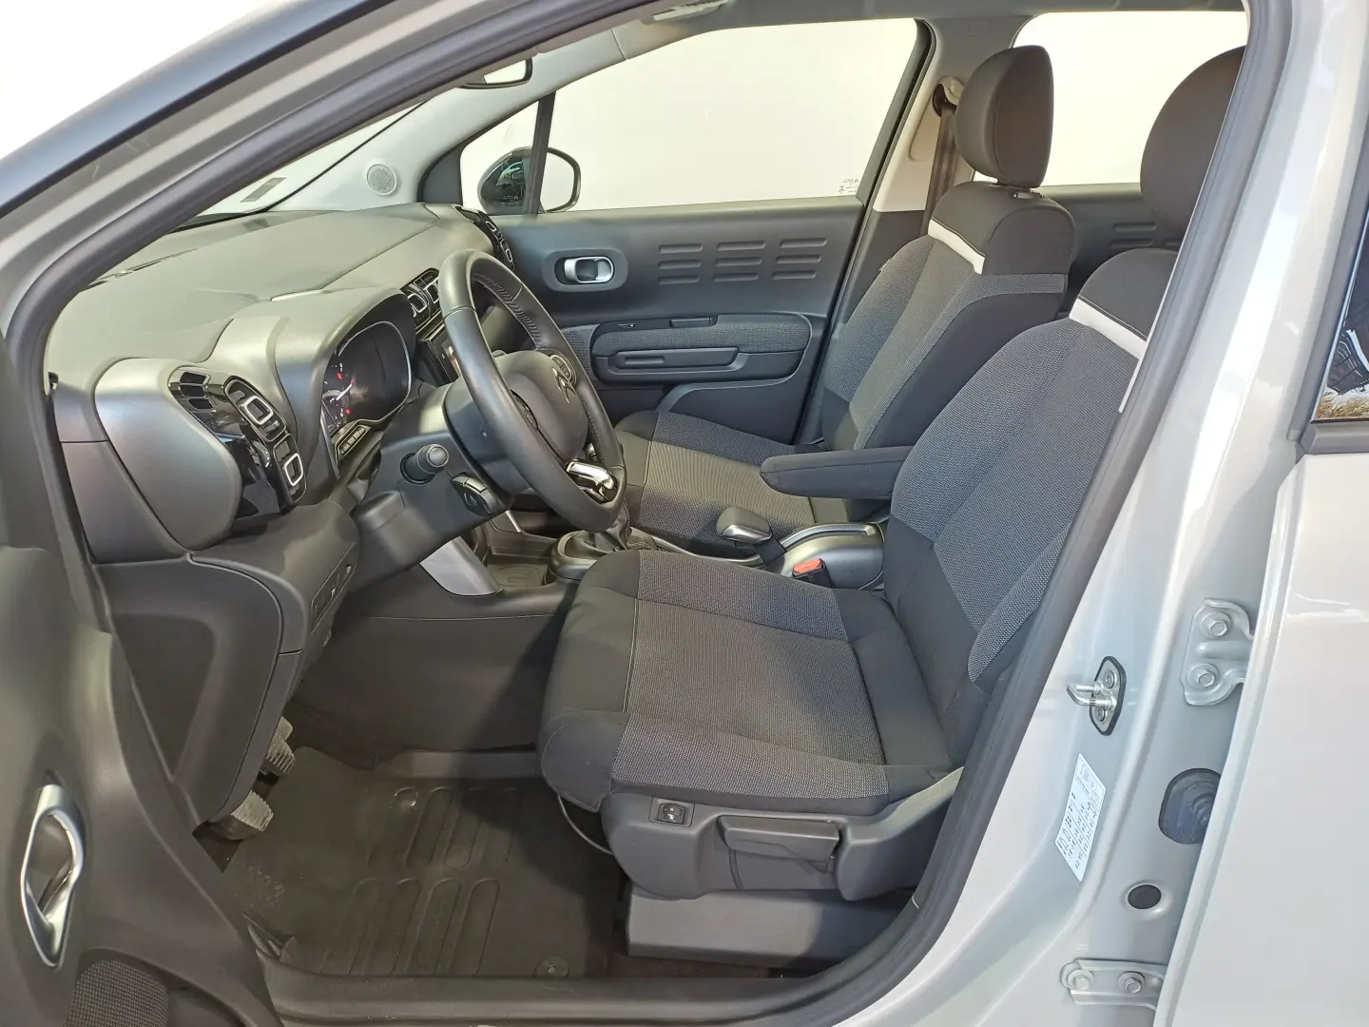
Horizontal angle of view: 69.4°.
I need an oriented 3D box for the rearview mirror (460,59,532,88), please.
[{"bbox_3d":[-0.269,-0.628,1.359,0.035,0.070,0.240,5,25,15],"label":"rearview mirror"}]

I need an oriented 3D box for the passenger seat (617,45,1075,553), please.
[{"bbox_3d":[0.224,-0.341,1.869,0.850,0.980,0.530,-1,24,1],"label":"passenger seat"}]

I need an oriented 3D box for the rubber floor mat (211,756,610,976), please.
[{"bbox_3d":[-0.386,0.499,1.461,0.640,0.040,0.460,-1,24,1],"label":"rubber floor mat"}]

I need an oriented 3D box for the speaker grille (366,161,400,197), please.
[{"bbox_3d":[-0.625,-0.692,2.046,0.070,0.070,0.015,-13,9,-24],"label":"speaker grille"}]

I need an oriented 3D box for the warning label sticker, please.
[{"bbox_3d":[0.367,0.281,0.915,0.003,0.102,0.053,4,21,-6],"label":"warning label sticker"}]

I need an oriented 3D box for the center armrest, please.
[{"bbox_3d":[0.267,-0.072,1.545,0.320,0.075,0.085,-1,24,1],"label":"center armrest"}]

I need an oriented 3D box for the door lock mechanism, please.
[{"bbox_3d":[0.346,0.157,0.853,0.042,0.075,0.038,4,21,-6],"label":"door lock mechanism"}]

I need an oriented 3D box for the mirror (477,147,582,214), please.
[{"bbox_3d":[-0.355,-0.768,2.288,0.235,0.165,0.120,-10,25,-19],"label":"mirror"}]

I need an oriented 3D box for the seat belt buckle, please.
[{"bbox_3d":[0.207,0.110,1.577,0.052,0.080,0.030,-16,23,8],"label":"seat belt buckle"}]

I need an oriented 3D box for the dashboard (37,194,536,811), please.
[{"bbox_3d":[-0.598,-0.144,1.577,0.580,0.580,1.400,-1,24,1],"label":"dashboard"}]

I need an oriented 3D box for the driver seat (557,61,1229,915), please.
[{"bbox_3d":[0.232,-0.046,1.217,0.850,0.960,0.530,-1,24,1],"label":"driver seat"}]

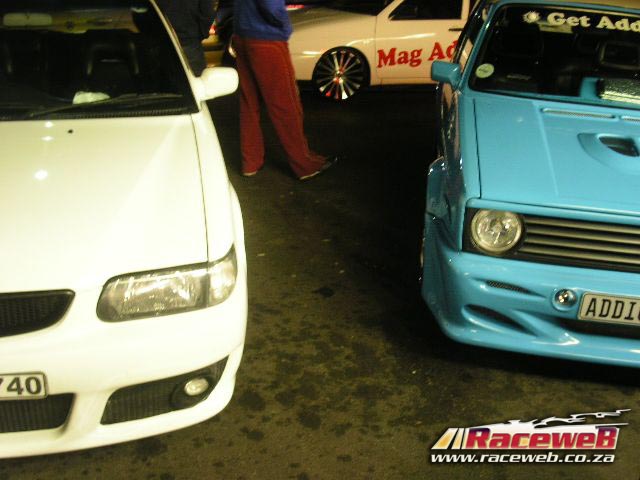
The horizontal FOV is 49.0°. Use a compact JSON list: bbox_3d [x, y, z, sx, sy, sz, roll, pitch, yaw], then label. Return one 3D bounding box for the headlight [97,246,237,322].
[{"bbox_3d":[-0.492,0.127,2.270,0.440,0.160,0.220,-6,27,-13],"label":"headlight"}]

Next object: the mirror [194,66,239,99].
[{"bbox_3d":[-0.474,-0.728,3.237,0.200,0.140,0.110,-3,26,-7],"label":"mirror"}]

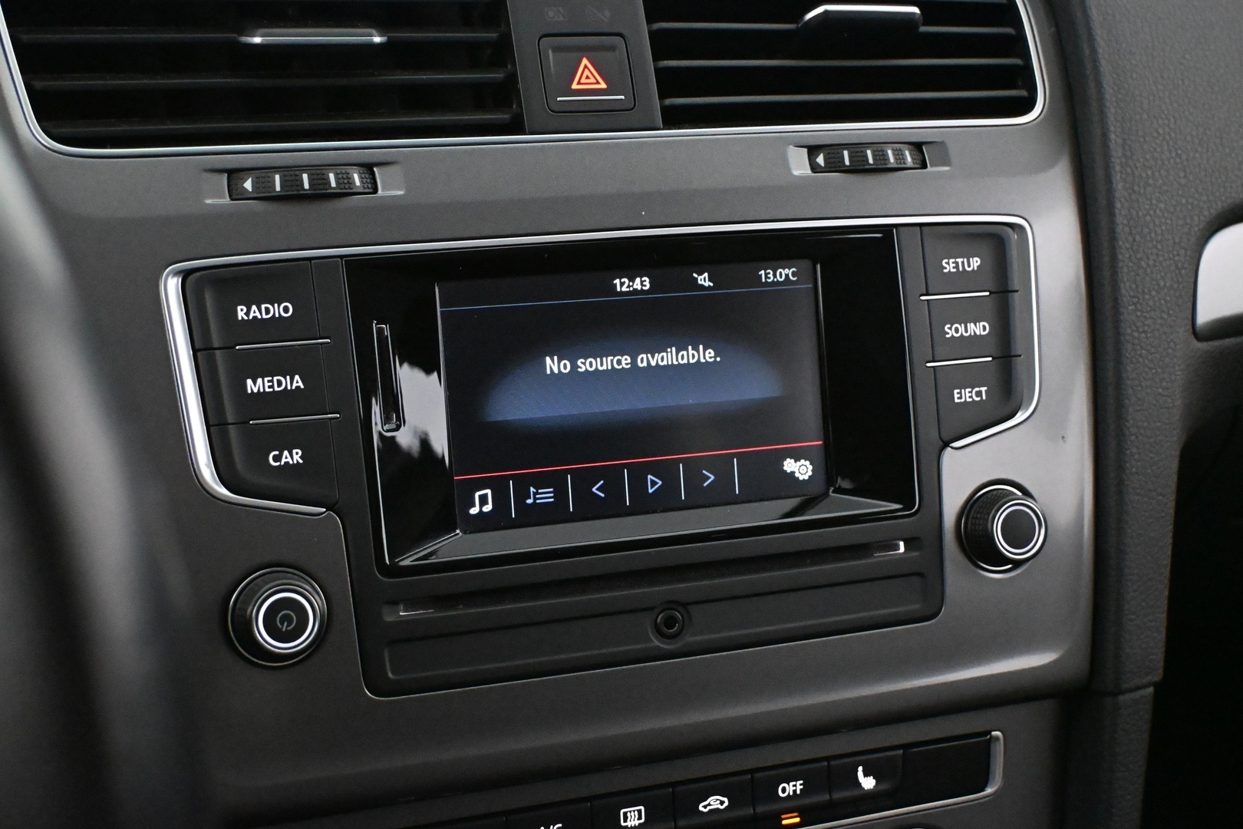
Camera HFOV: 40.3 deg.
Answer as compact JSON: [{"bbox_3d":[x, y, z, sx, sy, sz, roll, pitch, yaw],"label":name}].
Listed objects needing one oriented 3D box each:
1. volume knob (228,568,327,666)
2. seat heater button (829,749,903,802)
[{"bbox_3d":[-0.082,0.050,0.410,0.024,0.024,0.014,-5,1,-18],"label":"volume knob"},{"bbox_3d":[0.070,0.103,0.484,0.023,0.011,0.005,-5,1,-19],"label":"seat heater button"}]

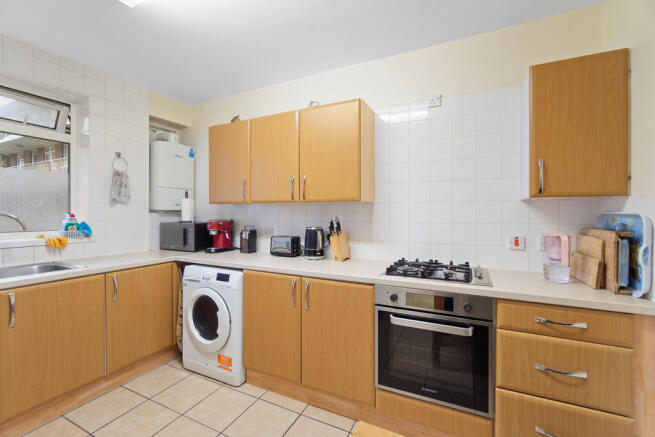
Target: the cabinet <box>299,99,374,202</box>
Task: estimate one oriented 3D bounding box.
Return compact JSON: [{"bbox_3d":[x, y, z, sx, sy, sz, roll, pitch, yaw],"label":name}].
[{"bbox_3d":[0.072,-0.487,2.174,0.505,0.724,0.325,0,0,26],"label":"cabinet"}]

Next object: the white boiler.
[{"bbox_3d":[-1.746,-0.443,2.974,0.330,0.722,0.420,0,0,26],"label":"white boiler"}]

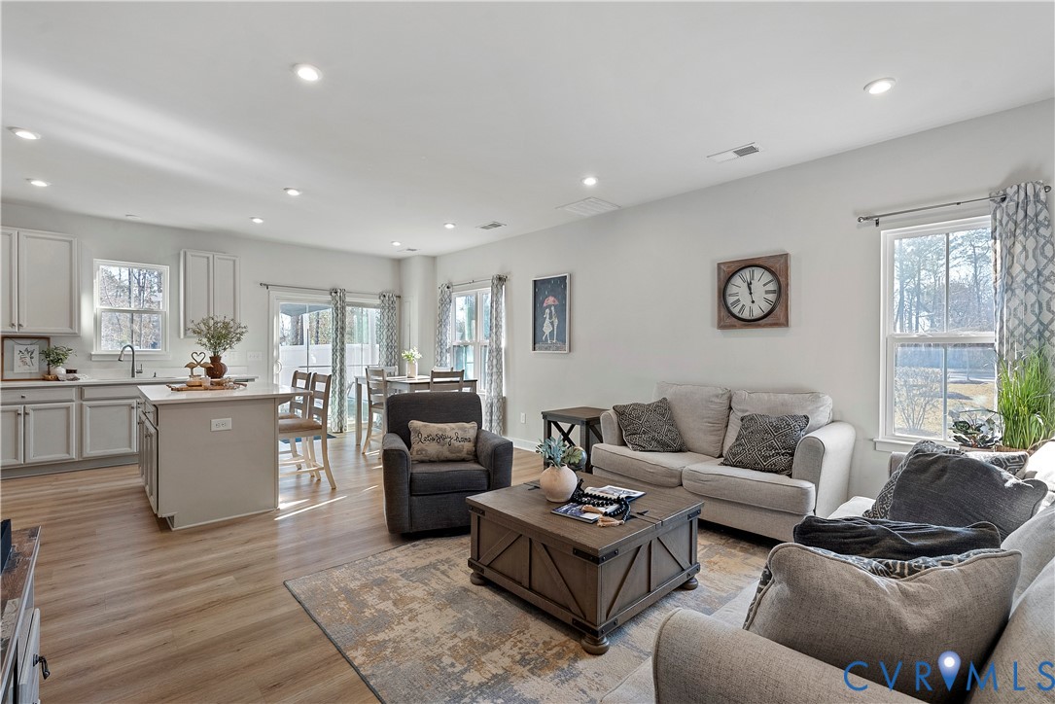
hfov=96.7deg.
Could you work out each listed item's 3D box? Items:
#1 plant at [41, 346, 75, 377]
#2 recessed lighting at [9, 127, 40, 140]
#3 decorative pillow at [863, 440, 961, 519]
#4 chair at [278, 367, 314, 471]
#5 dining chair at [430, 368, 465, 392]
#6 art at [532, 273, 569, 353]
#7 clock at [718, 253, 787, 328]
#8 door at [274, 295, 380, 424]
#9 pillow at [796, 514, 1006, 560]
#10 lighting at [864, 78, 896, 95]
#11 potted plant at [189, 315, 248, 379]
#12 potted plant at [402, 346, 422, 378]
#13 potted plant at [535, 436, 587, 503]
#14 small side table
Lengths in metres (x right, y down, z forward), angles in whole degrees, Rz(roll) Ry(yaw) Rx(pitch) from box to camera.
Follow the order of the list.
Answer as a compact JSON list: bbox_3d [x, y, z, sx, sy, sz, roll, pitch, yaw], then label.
[{"bbox_3d":[-4.872,0.114,4.864,0.250,0.360,0.230,0,0,-43],"label":"plant"},{"bbox_3d":[-3.458,-1.499,3.219,0.175,0.030,0.175,0,1,-42],"label":"recessed lighting"},{"bbox_3d":[1.890,0.631,2.205,0.180,0.450,0.460,39,-18,-35],"label":"decorative pillow"},{"bbox_3d":[-2.426,0.718,4.610,0.530,1.030,0.450,0,1,-42],"label":"chair"},{"bbox_3d":[-1.027,0.722,5.298,0.460,1.030,0.540,0,0,-43],"label":"dining chair"},{"bbox_3d":[0.278,-0.445,5.612,0.035,0.910,0.620,0,1,-42],"label":"art"},{"bbox_3d":[1.860,-0.481,3.867,0.060,0.575,0.575,0,1,-42],"label":"clock"},{"bbox_3d":[-2.865,0.180,7.080,1.880,2.070,0.130,0,0,-43],"label":"door"},{"bbox_3d":[0.910,0.590,1.235,0.480,0.450,0.160,1,28,9],"label":"pillow"},{"bbox_3d":[1.945,-1.456,2.592,0.180,0.030,0.180,0,0,-42],"label":"lighting"},{"bbox_3d":[-2.869,-0.038,4.350,0.480,0.570,0.440,0,0,-42],"label":"potted plant"},{"bbox_3d":[-1.451,0.135,5.896,0.210,0.385,0.230,0,0,0],"label":"potted plant"},{"bbox_3d":[0.178,0.635,2.570,0.260,0.335,0.250,0,0,0],"label":"potted plant"},{"bbox_3d":[0.575,0.923,4.644,0.670,0.649,0.580,0,0,-43],"label":"small side table"}]

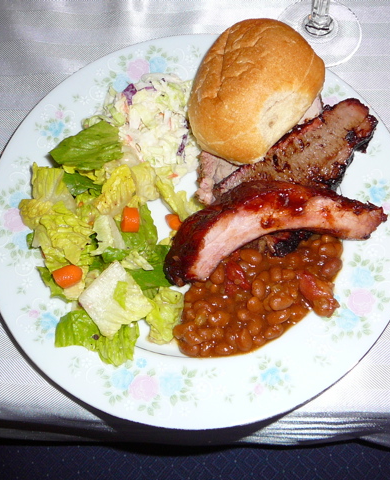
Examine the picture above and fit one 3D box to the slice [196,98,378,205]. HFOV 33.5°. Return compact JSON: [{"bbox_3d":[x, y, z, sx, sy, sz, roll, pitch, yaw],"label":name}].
[{"bbox_3d":[0.065,-0.049,0.430,0.132,0.026,0.063,-42,74,-15],"label":"slice"}]

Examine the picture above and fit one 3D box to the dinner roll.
[{"bbox_3d":[0.037,-0.096,0.414,0.073,0.057,0.097,26,70,10],"label":"dinner roll"}]

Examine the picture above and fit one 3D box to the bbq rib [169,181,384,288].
[{"bbox_3d":[0.051,-0.006,0.403,0.135,0.032,0.051,-14,69,-6],"label":"bbq rib"}]

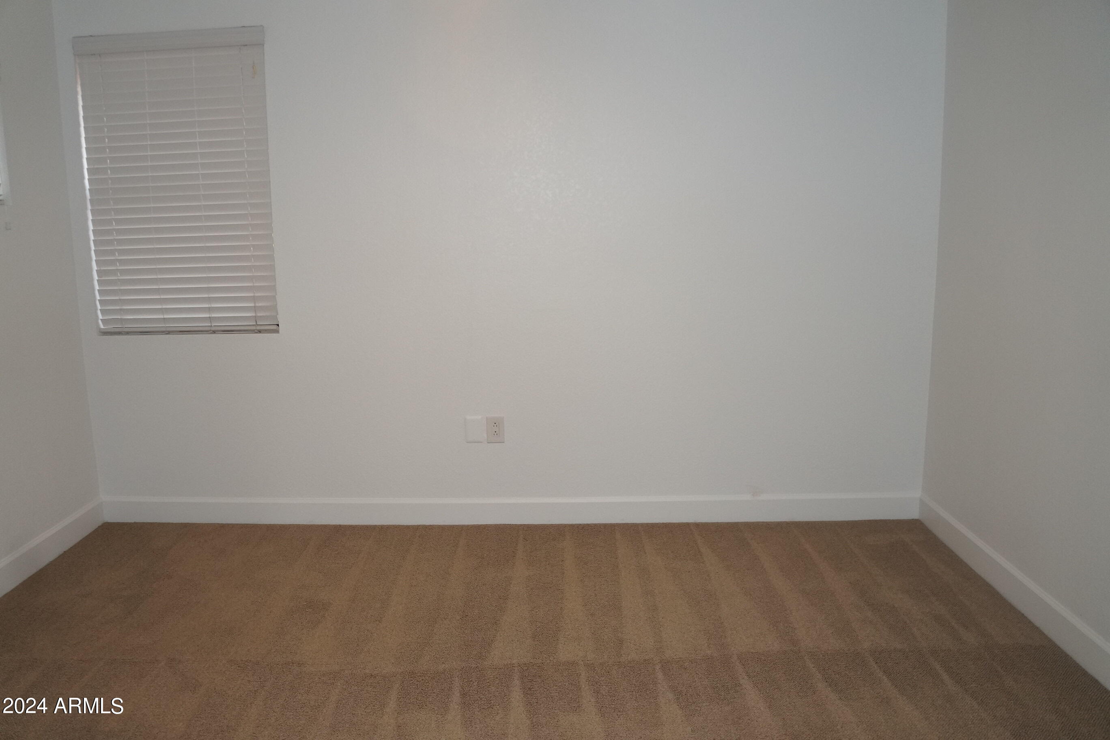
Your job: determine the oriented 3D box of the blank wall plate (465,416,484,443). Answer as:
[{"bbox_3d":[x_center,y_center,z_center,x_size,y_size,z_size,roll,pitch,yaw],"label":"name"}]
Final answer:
[{"bbox_3d":[-0.343,0.257,3.553,0.081,0.117,0.009,-1,10,2],"label":"blank wall plate"}]

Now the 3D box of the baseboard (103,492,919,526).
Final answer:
[{"bbox_3d":[-0.215,0.606,3.606,3.550,0.127,0.016,-1,10,2],"label":"baseboard"}]

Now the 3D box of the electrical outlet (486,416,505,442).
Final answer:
[{"bbox_3d":[-0.253,0.257,3.550,0.075,0.118,0.009,-1,10,2],"label":"electrical outlet"}]

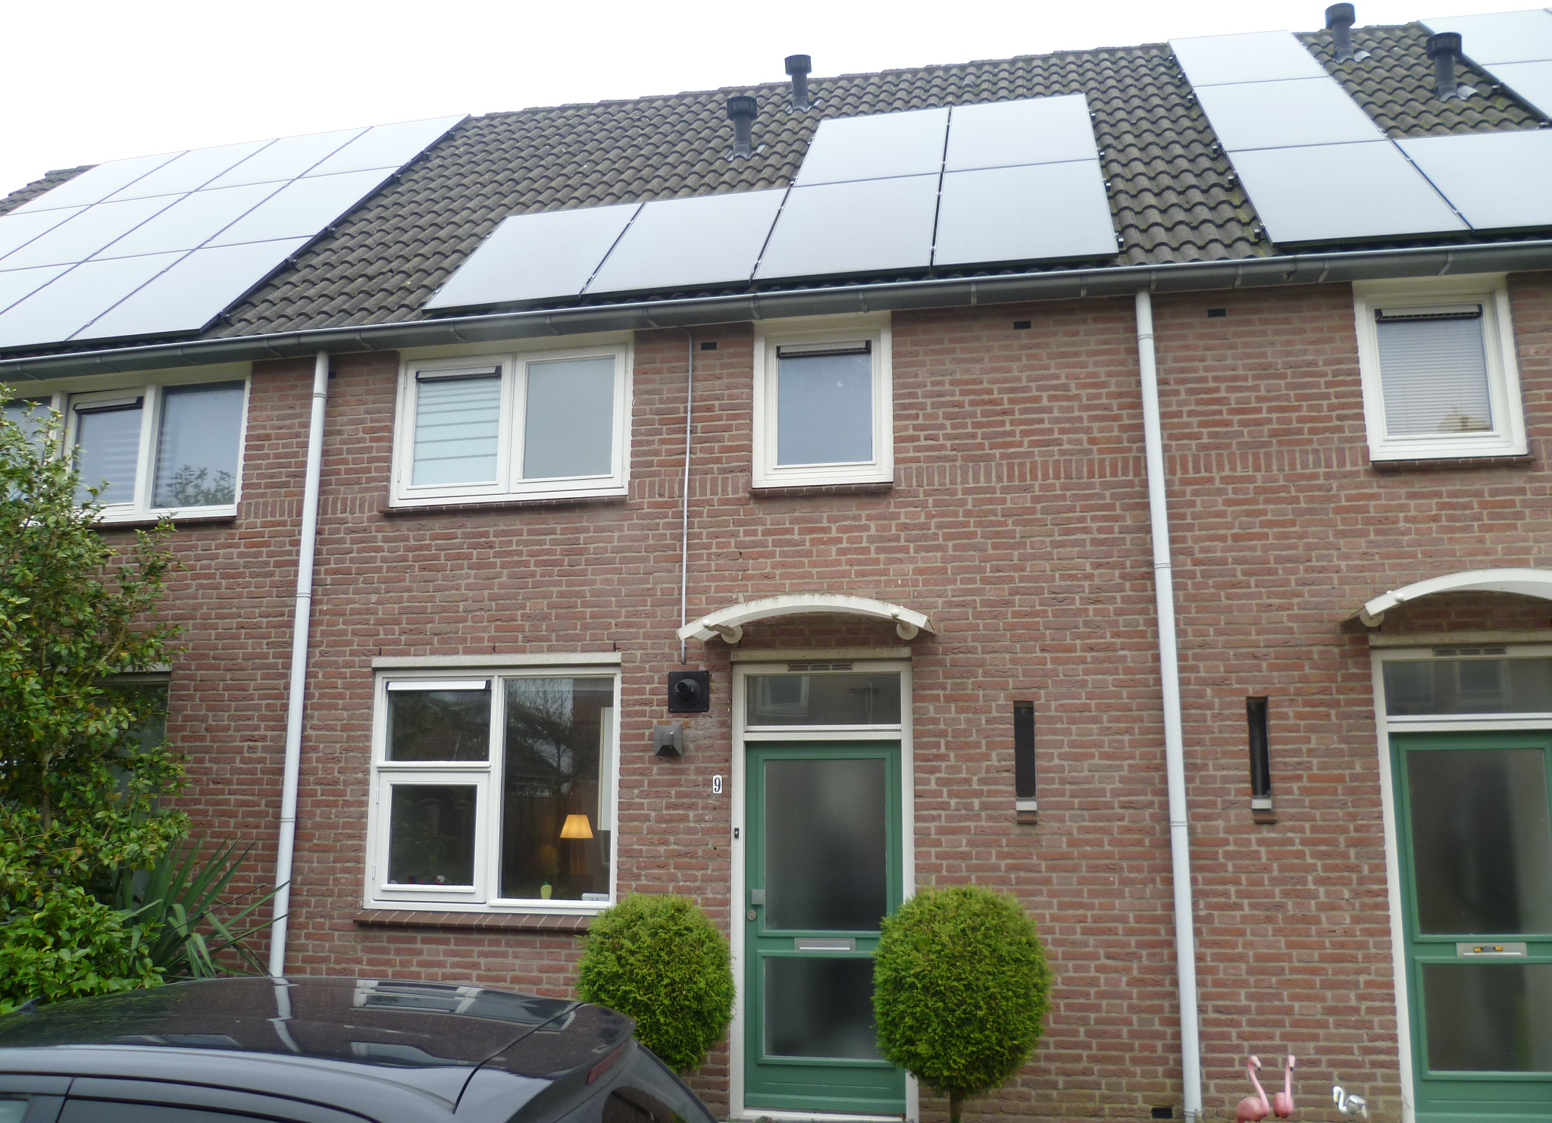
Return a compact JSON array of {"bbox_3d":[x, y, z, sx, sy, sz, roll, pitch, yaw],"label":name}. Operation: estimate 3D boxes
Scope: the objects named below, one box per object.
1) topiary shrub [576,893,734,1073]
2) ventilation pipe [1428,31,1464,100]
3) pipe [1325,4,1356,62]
[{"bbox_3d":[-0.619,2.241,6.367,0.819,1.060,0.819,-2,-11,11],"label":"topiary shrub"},{"bbox_3d":[4.838,-3.523,9.054,0.240,0.509,0.240,-2,-11,11],"label":"ventilation pipe"},{"bbox_3d":[4.470,-4.129,9.918,0.225,0.460,0.225,-2,-11,11],"label":"pipe"}]

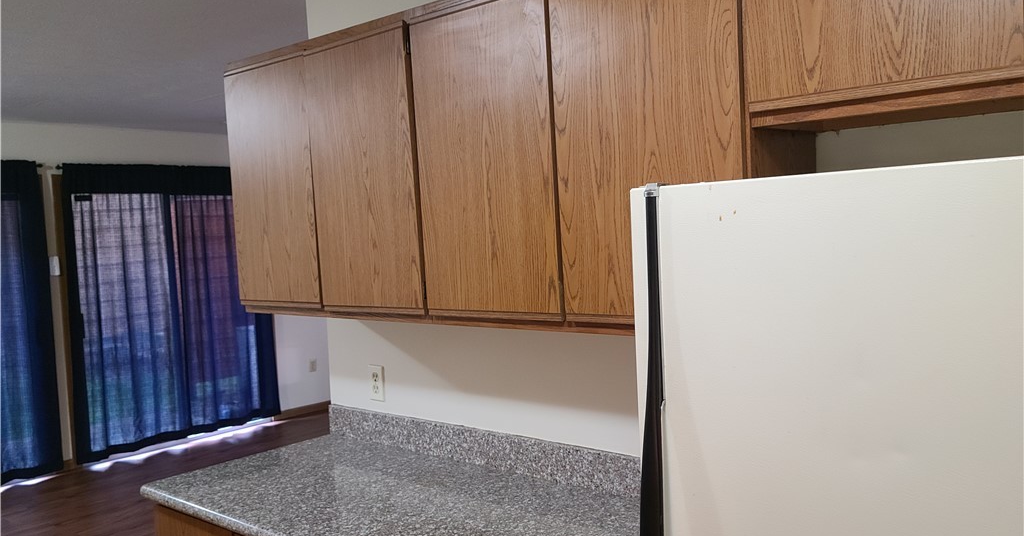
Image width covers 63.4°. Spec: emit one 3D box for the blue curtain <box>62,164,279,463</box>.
[{"bbox_3d":[-2.598,0.269,6.518,0.120,2.150,1.650,0,4,41],"label":"blue curtain"}]

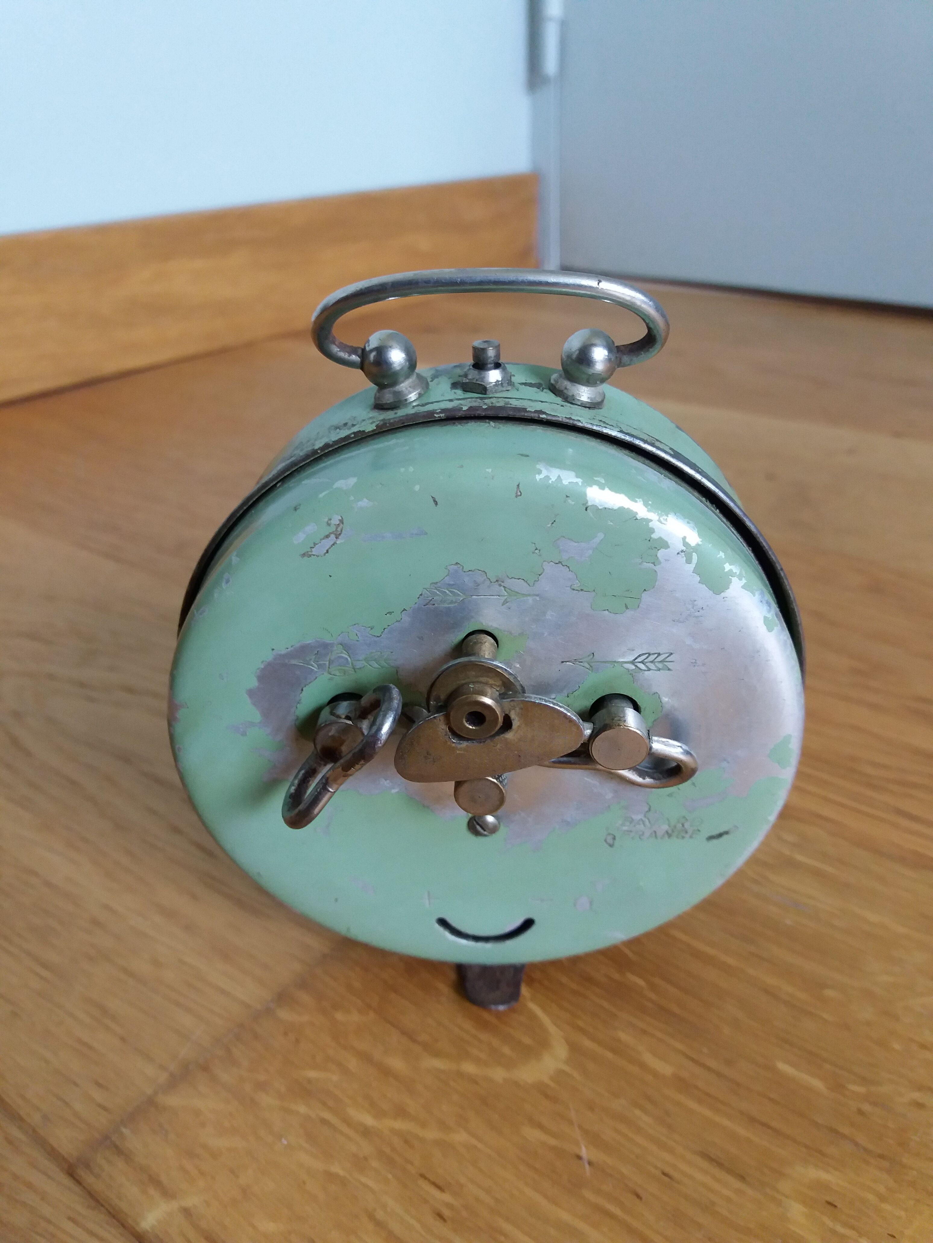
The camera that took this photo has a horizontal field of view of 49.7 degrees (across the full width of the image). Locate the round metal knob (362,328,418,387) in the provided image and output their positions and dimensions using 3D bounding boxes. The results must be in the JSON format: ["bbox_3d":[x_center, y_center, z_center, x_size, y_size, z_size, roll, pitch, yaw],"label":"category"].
[{"bbox_3d":[-0.011,-0.036,0.137,0.008,0.008,0.008,0,29,0],"label":"round metal knob"}]

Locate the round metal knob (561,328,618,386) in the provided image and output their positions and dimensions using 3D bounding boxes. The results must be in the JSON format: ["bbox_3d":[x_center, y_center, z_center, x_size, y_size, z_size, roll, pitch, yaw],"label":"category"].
[{"bbox_3d":[0.017,-0.036,0.137,0.008,0.008,0.008,0,29,0],"label":"round metal knob"}]

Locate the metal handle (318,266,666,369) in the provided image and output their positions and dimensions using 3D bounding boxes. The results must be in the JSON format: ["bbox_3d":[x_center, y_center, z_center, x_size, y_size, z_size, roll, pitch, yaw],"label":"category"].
[{"bbox_3d":[0.003,-0.039,0.132,0.047,0.016,0.003,0,59,0],"label":"metal handle"}]

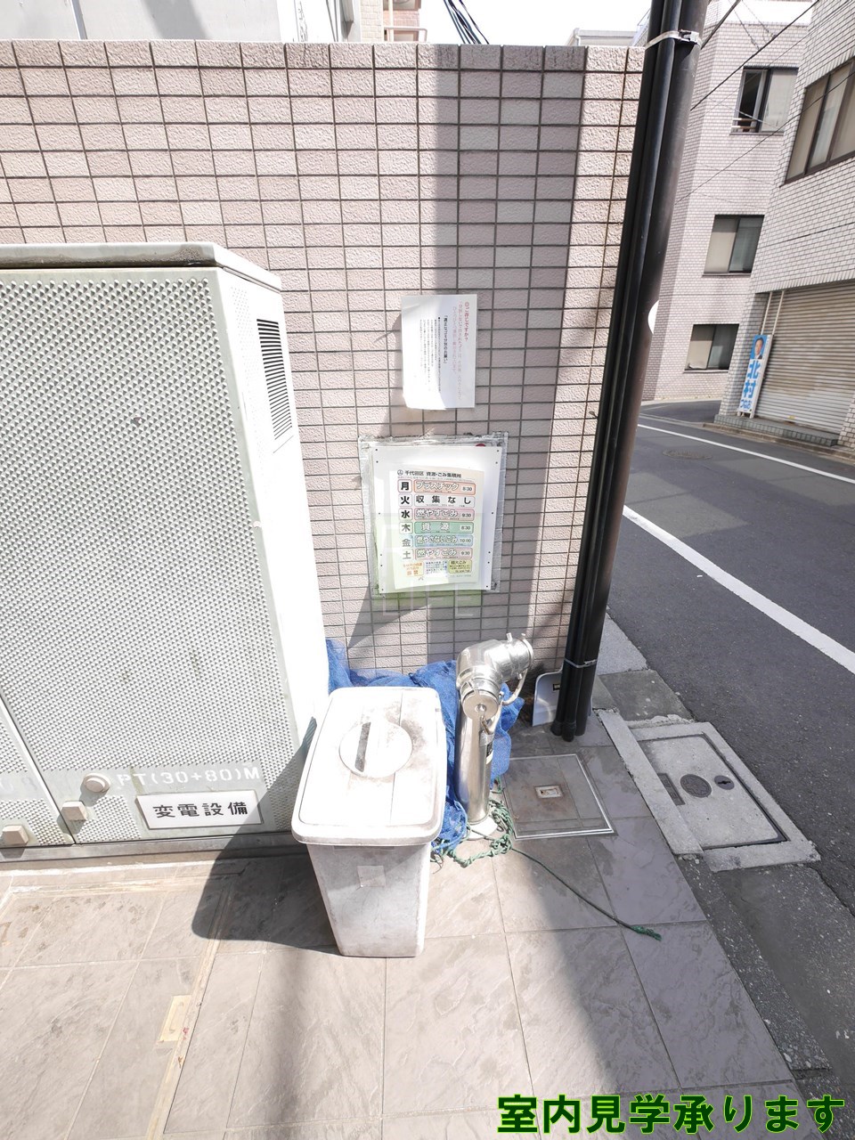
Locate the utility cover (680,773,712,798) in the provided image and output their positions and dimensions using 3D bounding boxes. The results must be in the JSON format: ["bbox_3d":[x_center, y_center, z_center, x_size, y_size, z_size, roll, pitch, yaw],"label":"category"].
[{"bbox_3d":[0.918,0.745,1.577,0.096,0.012,0.096,-2,25,-3],"label":"utility cover"}]

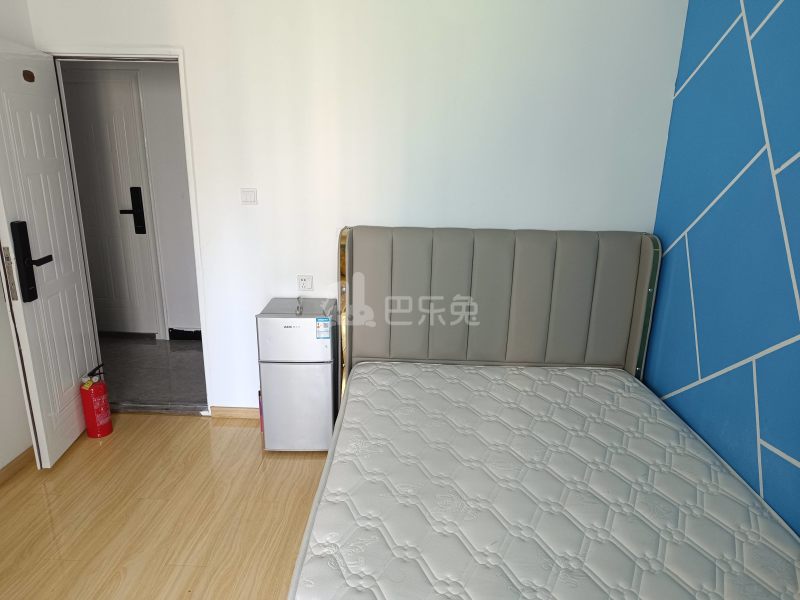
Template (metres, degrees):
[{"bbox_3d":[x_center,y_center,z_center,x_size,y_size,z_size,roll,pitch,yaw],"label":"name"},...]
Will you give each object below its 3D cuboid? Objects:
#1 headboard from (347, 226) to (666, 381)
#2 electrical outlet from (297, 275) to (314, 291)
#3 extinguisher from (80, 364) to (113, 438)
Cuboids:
[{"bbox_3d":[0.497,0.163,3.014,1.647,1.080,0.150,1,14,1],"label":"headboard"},{"bbox_3d":[-0.535,-0.096,3.149,0.087,0.087,0.012,1,16,1],"label":"electrical outlet"},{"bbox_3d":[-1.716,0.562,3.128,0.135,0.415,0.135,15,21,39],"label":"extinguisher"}]

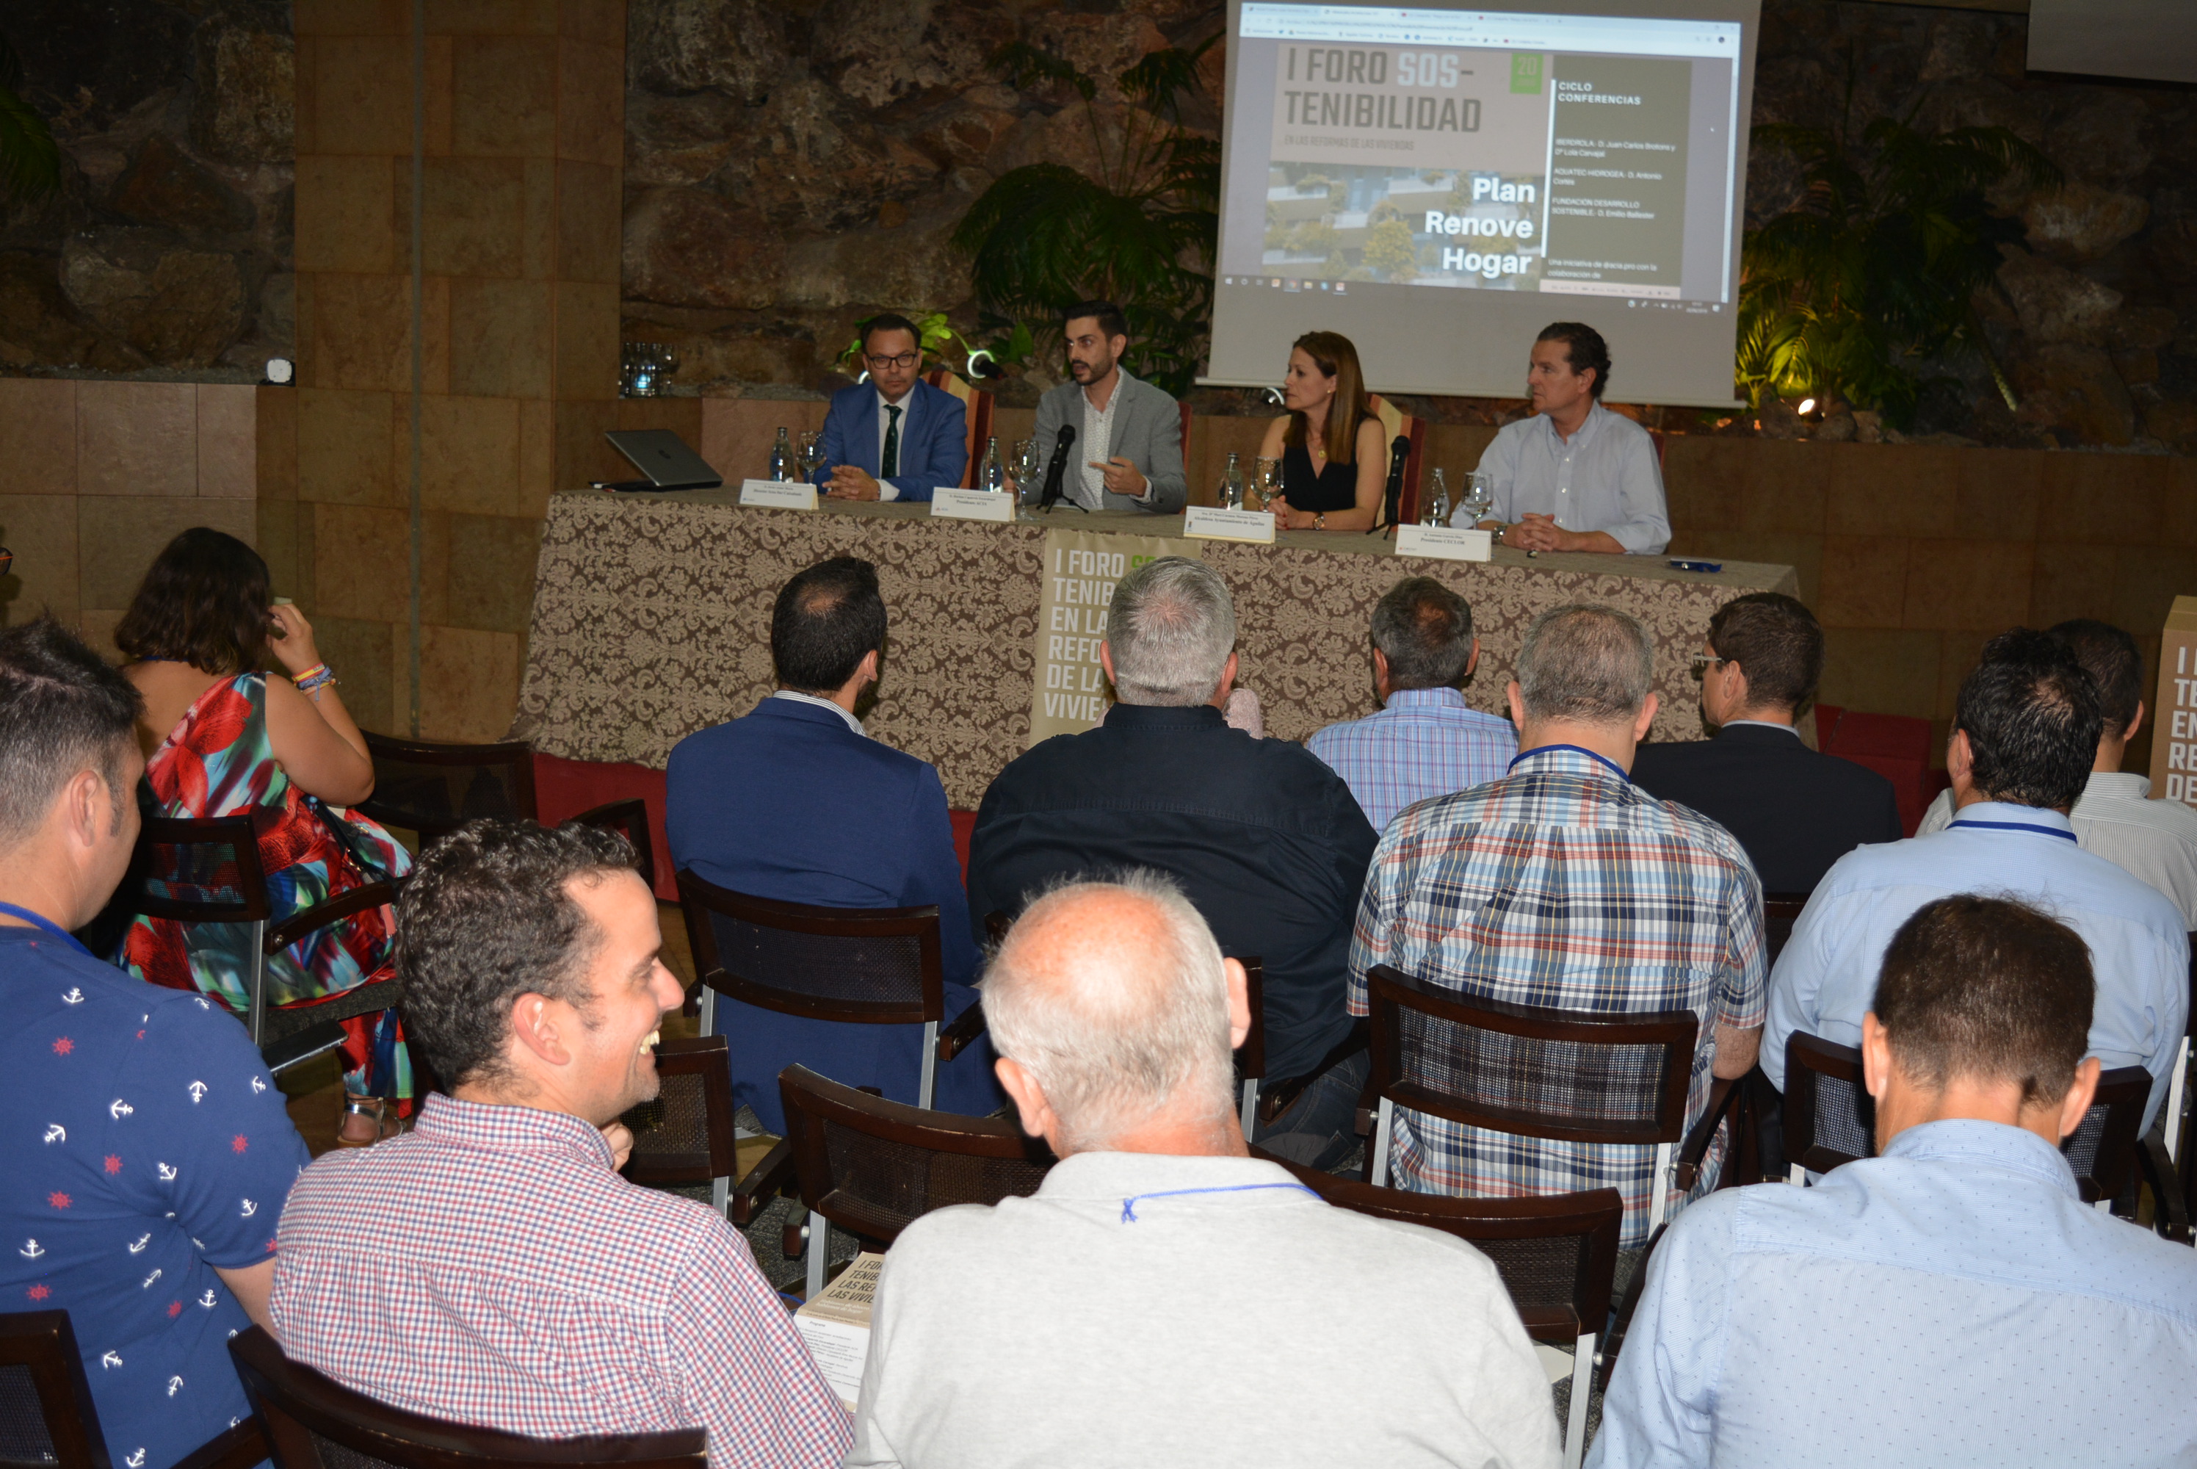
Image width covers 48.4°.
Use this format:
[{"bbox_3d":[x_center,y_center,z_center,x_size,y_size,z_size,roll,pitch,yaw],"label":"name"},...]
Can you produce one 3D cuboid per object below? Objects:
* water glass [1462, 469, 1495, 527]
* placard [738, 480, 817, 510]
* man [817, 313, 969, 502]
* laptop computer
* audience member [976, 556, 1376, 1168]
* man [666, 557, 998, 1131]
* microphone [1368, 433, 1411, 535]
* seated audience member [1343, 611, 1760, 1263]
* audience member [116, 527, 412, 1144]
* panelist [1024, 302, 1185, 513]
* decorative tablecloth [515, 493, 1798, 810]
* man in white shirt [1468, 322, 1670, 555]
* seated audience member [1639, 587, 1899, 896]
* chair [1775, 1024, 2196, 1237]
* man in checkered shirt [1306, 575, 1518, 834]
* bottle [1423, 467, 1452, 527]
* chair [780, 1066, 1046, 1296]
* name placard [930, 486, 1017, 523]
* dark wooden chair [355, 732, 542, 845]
[{"bbox_3d":[0.998,-0.576,6.397,0.083,0.205,0.083,6,10,24],"label":"water glass"},{"bbox_3d":[-0.870,-0.669,6.766,0.250,0.075,0.045,7,10,27],"label":"placard"},{"bbox_3d":[-0.694,-0.615,7.423,0.520,1.308,0.800,5,10,16],"label":"man"},{"bbox_3d":[-1.369,-0.858,7.628,0.250,0.172,0.360,6,10,23],"label":"laptop computer"},{"bbox_3d":[0.190,0.388,3.755,0.600,1.320,0.820,6,10,24],"label":"audience member"},{"bbox_3d":[-0.321,0.332,3.963,0.530,1.270,0.800,7,9,25],"label":"man"},{"bbox_3d":[0.813,-0.676,6.692,0.110,0.292,0.120,6,10,24],"label":"microphone"},{"bbox_3d":[0.709,0.443,3.507,0.540,1.280,0.800,6,9,23],"label":"seated audience member"},{"bbox_3d":[-1.432,0.221,4.463,0.540,1.250,0.860,5,9,18],"label":"audience member"},{"bbox_3d":[-0.056,-0.571,7.137,0.550,1.366,0.800,6,10,24],"label":"panelist"},{"bbox_3d":[0.121,-0.181,6.595,3.480,0.750,0.860,7,10,26],"label":"decorative tablecloth"},{"bbox_3d":[1.208,-0.425,6.582,0.570,1.358,0.800,6,10,24],"label":"man in white shirt"},{"bbox_3d":[1.138,0.368,4.197,0.520,1.260,0.800,5,9,18],"label":"seated audience member"},{"bbox_3d":[1.090,0.746,3.226,0.560,0.800,0.560,5,9,15],"label":"chair"},{"bbox_3d":[0.646,0.317,4.417,0.500,1.250,0.800,6,9,23],"label":"man in checkered shirt"},{"bbox_3d":[0.900,-0.593,6.454,0.072,0.212,0.072,6,10,24],"label":"bottle"},{"bbox_3d":[-0.051,0.755,2.825,0.560,0.800,0.560,7,10,26],"label":"chair"},{"bbox_3d":[-0.327,-0.619,6.586,0.250,0.078,0.045,6,9,24],"label":"name placard"},{"bbox_3d":[-1.239,0.353,5.180,0.530,0.815,0.530,6,10,24],"label":"dark wooden chair"}]

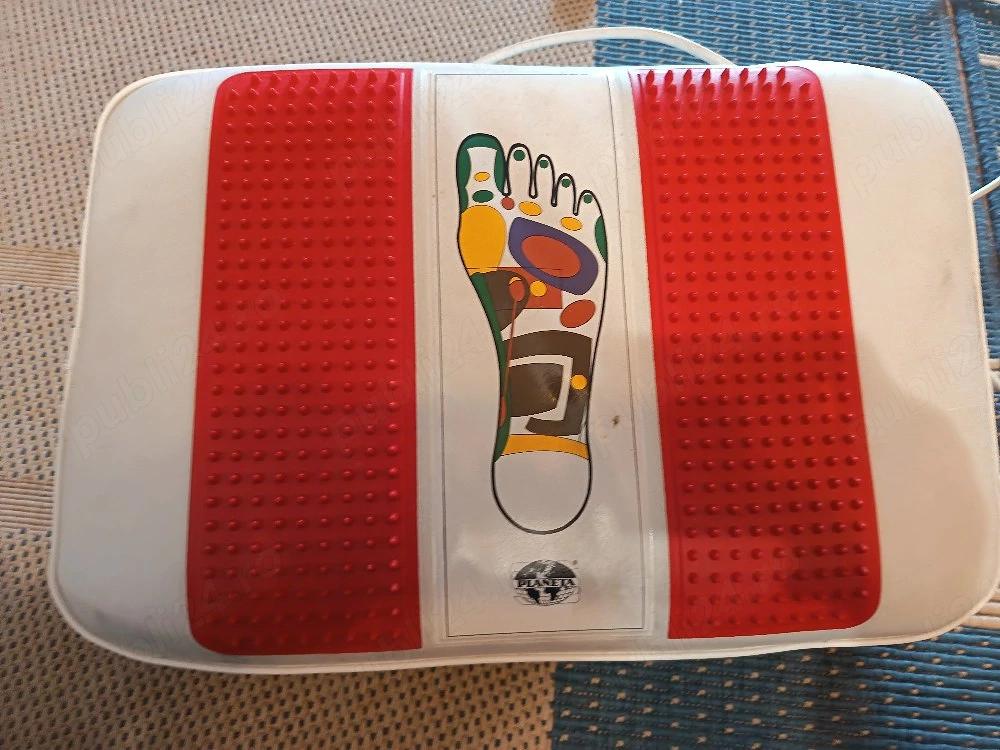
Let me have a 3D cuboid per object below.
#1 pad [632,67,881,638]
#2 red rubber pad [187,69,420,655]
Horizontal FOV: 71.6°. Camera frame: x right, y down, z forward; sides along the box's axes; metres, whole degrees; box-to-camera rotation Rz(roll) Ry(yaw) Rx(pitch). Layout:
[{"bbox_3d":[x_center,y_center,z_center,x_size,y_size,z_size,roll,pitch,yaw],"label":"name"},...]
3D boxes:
[{"bbox_3d":[0.125,-0.022,0.348,0.103,0.016,0.292,-1,80,-3],"label":"pad"},{"bbox_3d":[-0.093,-0.017,0.339,0.103,0.016,0.291,-1,80,-3],"label":"red rubber pad"}]

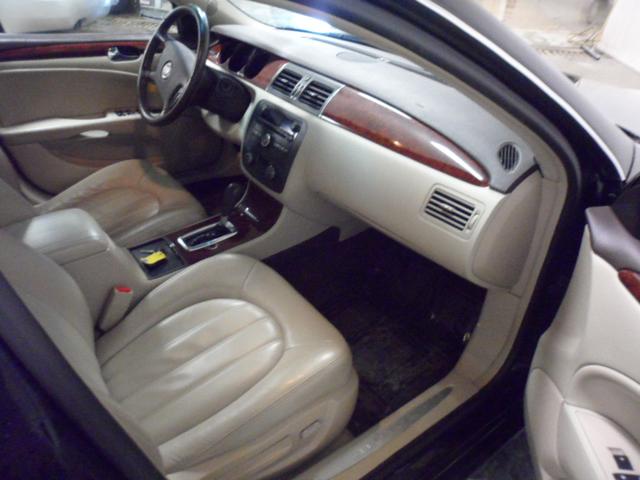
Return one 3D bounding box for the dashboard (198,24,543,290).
[{"bbox_3d":[0.051,-0.360,1.473,0.480,0.400,1.380,-23,39,-30],"label":"dashboard"}]

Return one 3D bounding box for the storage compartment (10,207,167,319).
[{"bbox_3d":[-0.602,0.081,1.170,0.340,0.220,0.235,-23,39,-30],"label":"storage compartment"}]

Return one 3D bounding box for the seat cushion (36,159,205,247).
[{"bbox_3d":[-0.678,-0.060,1.566,0.510,0.200,0.520,-23,39,-30],"label":"seat cushion"}]

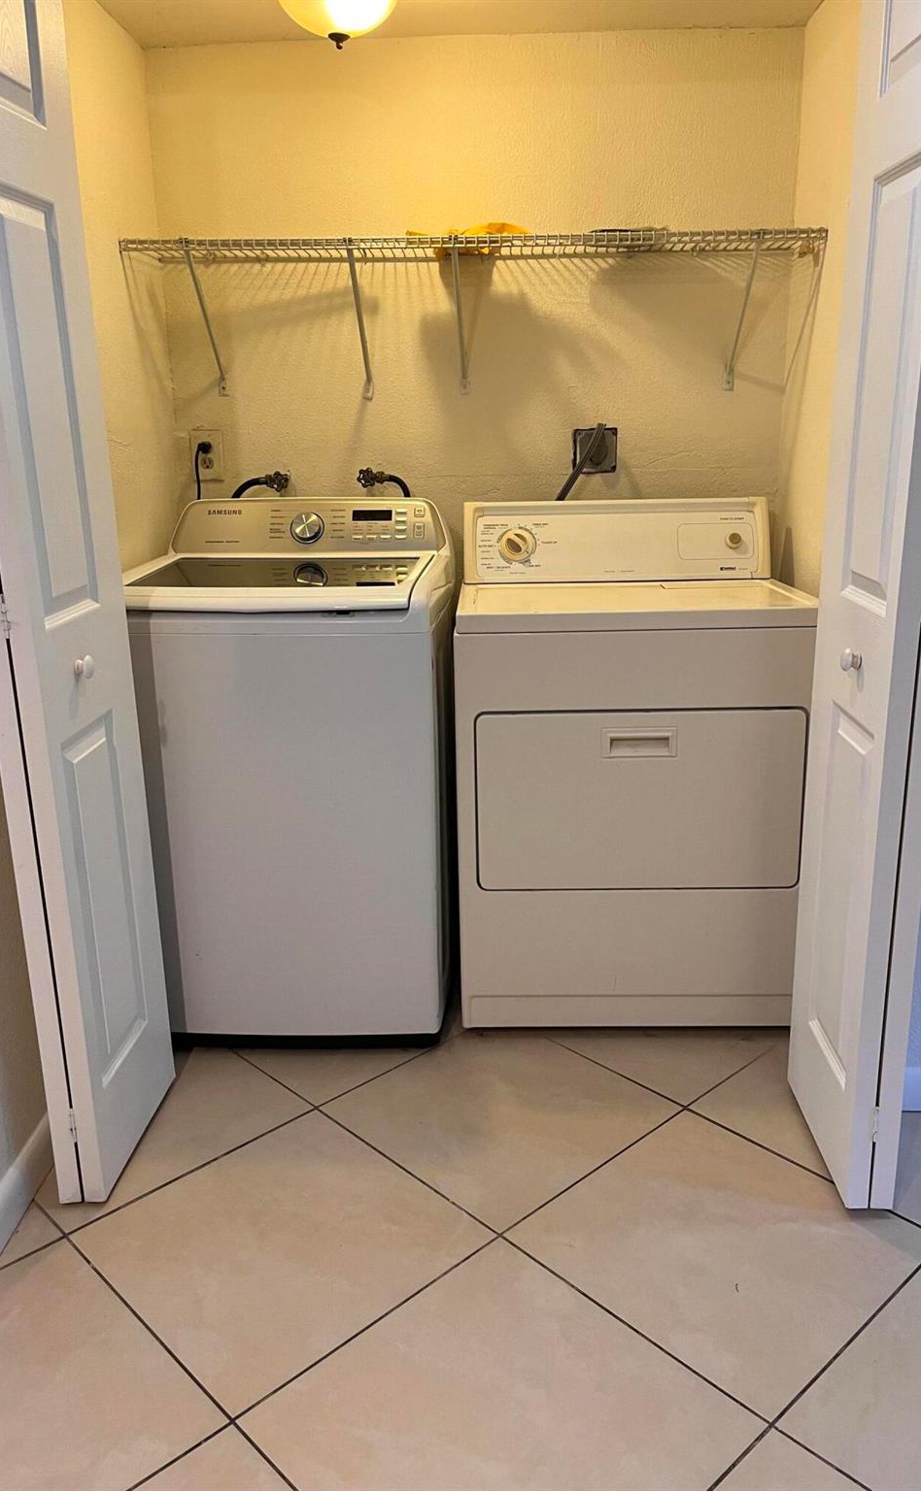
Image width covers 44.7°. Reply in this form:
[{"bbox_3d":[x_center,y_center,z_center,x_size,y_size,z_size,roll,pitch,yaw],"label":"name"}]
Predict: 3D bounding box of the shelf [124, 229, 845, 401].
[{"bbox_3d":[0.030,-0.986,2.593,1.523,0.331,0.316,-1,16,2],"label":"shelf"}]

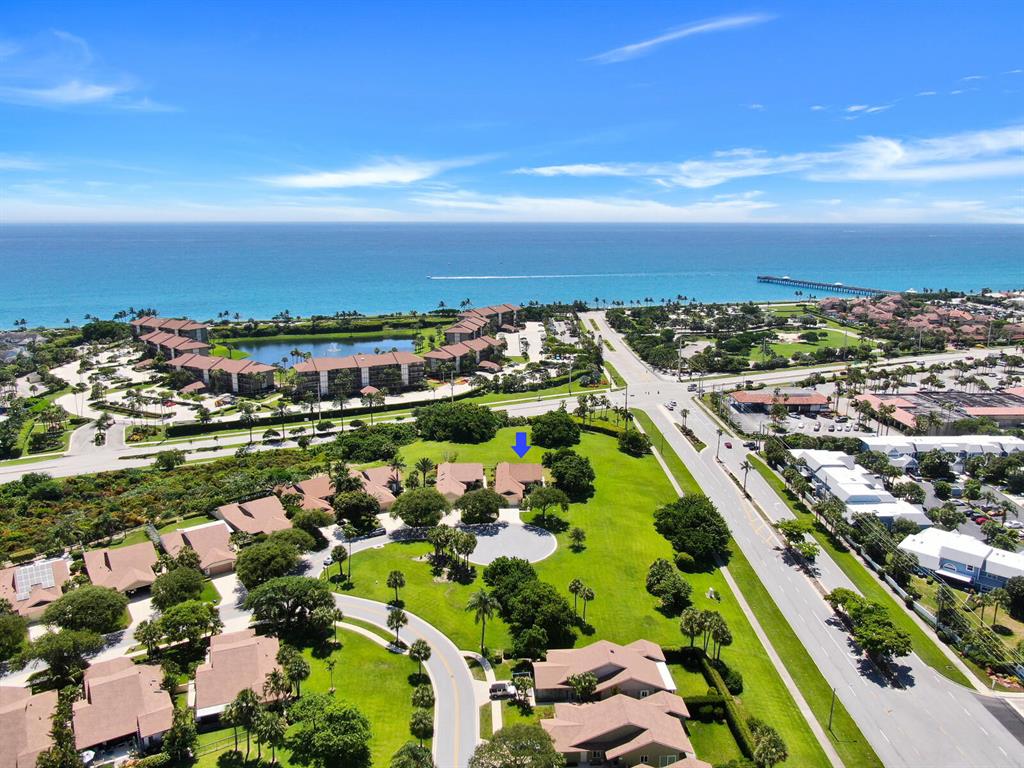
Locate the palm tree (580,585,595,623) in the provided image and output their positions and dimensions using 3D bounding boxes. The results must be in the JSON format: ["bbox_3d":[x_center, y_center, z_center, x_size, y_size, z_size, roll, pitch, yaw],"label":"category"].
[{"bbox_3d":[16.080,47.050,151.540,3.000,8.100,3.000,0,13,0],"label":"palm tree"}]

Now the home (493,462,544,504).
[{"bbox_3d":[2.400,30.162,215.592,14.500,5.800,25.500,0,13,0],"label":"home"}]

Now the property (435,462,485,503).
[{"bbox_3d":[-15.300,30.027,216.177,14.200,5.800,25.500,-1,13,-6],"label":"property"}]

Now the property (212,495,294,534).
[{"bbox_3d":[-69.300,35.970,190.557,14.600,5.800,24.500,-8,15,-30],"label":"property"}]

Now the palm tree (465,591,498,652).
[{"bbox_3d":[-5.560,45.149,134.634,6.135,13.190,6.135,0,13,0],"label":"palm tree"}]

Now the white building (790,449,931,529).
[{"bbox_3d":[98.400,30.542,207.981,19.500,8.500,55.000,1,13,4],"label":"white building"}]

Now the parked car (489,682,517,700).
[{"bbox_3d":[-1.600,55.580,128.610,4.750,1.800,1.900,0,13,1],"label":"parked car"}]

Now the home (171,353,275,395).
[{"bbox_3d":[-148.320,-5.950,364.330,61.000,15.600,17.300,7,15,28],"label":"home"}]

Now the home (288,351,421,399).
[{"bbox_3d":[-78.520,-6.760,367.390,65.000,15.800,18.000,-6,14,-26],"label":"home"}]

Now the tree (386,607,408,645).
[{"bbox_3d":[-23.250,49.030,143.660,4.100,7.800,4.100,0,13,0],"label":"tree"}]

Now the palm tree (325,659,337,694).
[{"bbox_3d":[-31.642,51.069,124.451,2.115,6.260,2.115,0,13,0],"label":"palm tree"}]

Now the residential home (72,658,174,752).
[{"bbox_3d":[-67.700,54.760,123.290,15.200,5.800,25.800,-8,15,-30],"label":"residential home"}]

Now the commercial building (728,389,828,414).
[{"bbox_3d":[121.700,7.640,326.390,38.600,6.200,18.500,0,13,2],"label":"commercial building"}]

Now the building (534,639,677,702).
[{"bbox_3d":[15.900,50.771,126.751,24.000,5.800,13.600,-1,13,-3],"label":"building"}]

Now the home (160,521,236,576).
[{"bbox_3d":[-79.500,41.230,181.840,16.400,5.800,26.000,-8,15,-31],"label":"home"}]

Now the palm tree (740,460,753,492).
[{"bbox_3d":[71.176,28.139,215.798,3.971,9.650,3.971,0,13,0],"label":"palm tree"}]

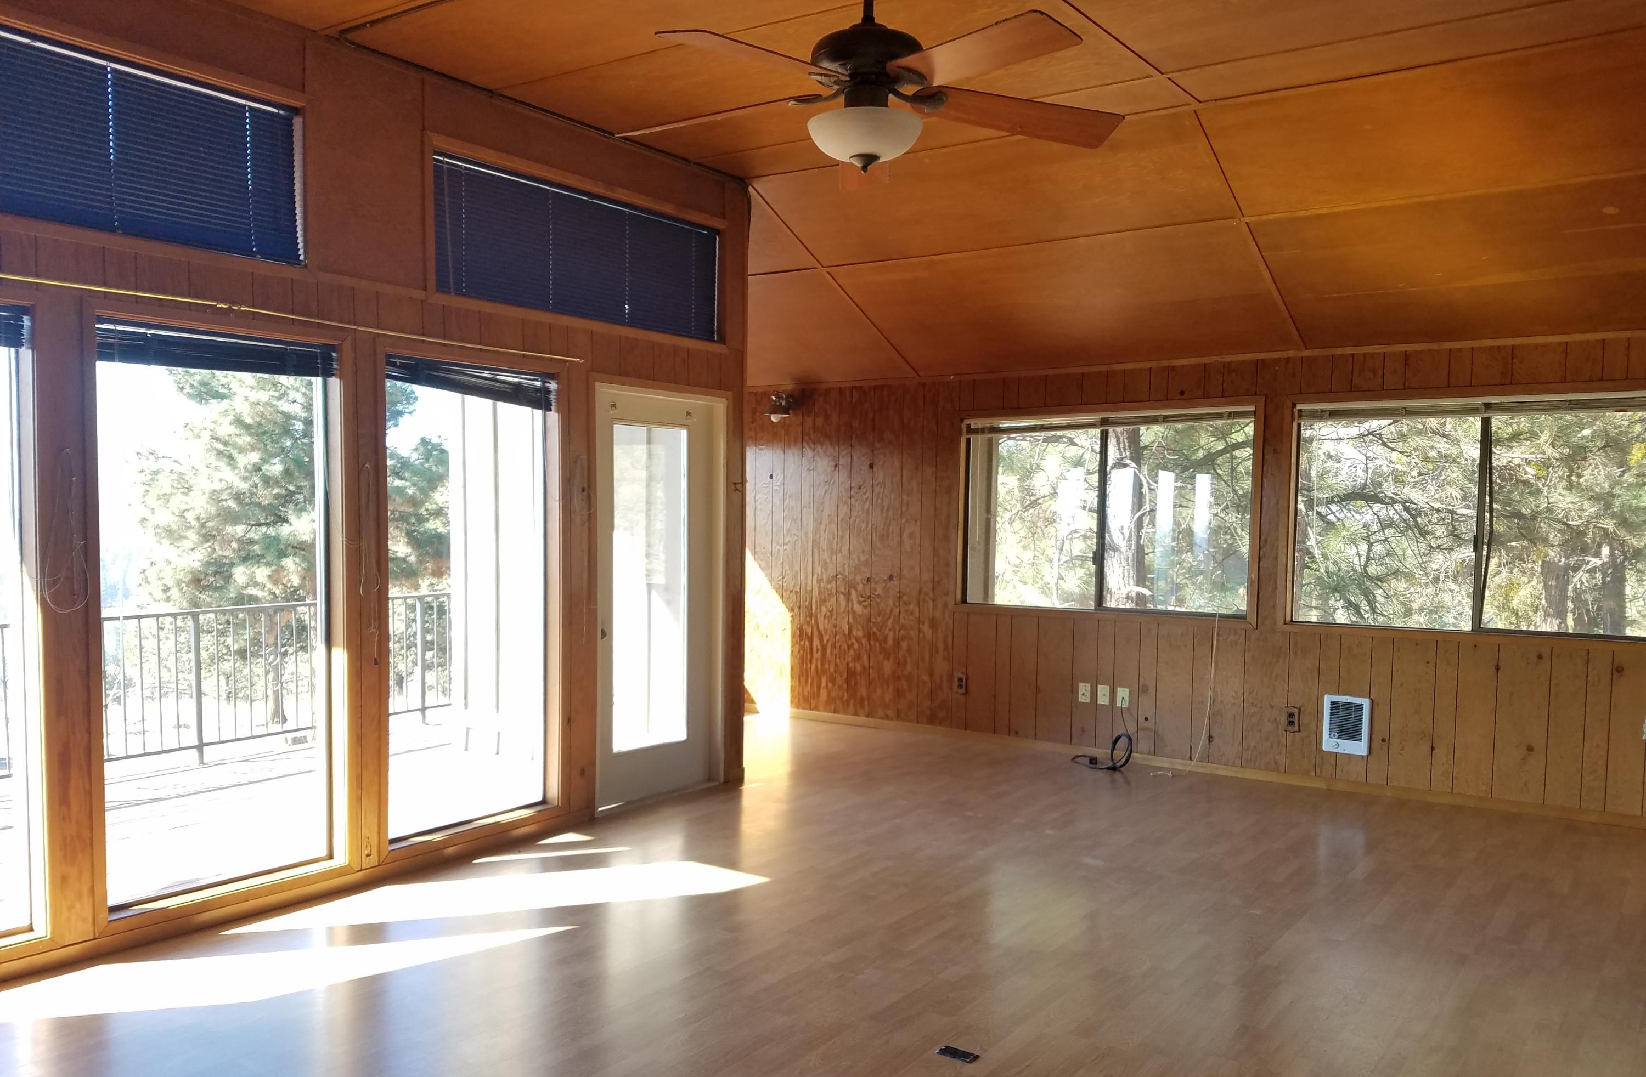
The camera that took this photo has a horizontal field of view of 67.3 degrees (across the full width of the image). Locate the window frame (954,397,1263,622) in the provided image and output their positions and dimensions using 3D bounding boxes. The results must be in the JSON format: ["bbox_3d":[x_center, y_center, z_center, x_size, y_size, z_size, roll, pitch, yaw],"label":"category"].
[{"bbox_3d":[1.670,-0.156,7.468,1.920,1.310,0.100,1,2,34],"label":"window frame"}]

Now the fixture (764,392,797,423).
[{"bbox_3d":[-0.306,-0.931,8.619,0.180,0.210,0.220,1,2,34],"label":"fixture"}]

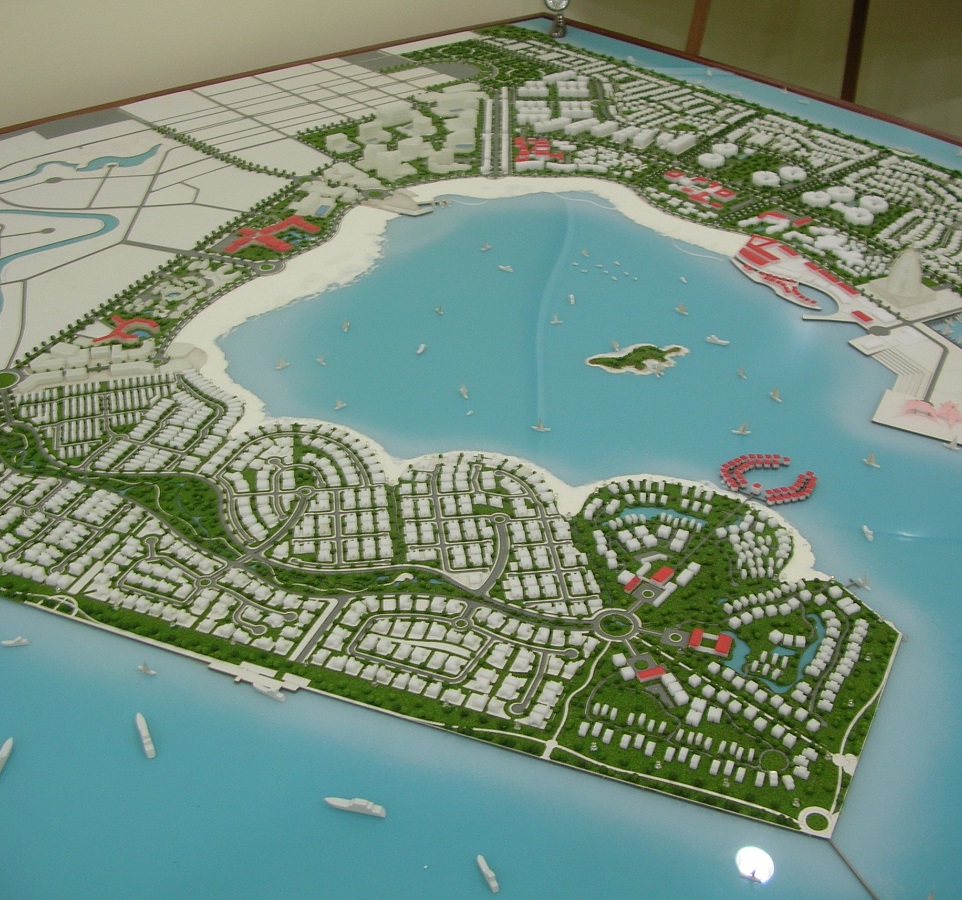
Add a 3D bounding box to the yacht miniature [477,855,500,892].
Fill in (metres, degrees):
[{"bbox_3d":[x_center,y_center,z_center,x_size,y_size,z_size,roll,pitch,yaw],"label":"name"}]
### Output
[{"bbox_3d":[0.006,0.355,1.019,0.007,0.008,0.036,-13,36,-19],"label":"yacht miniature"}]

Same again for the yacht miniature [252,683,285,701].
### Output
[{"bbox_3d":[-0.208,0.237,1.190,0.038,0.008,0.008,17,38,23],"label":"yacht miniature"}]

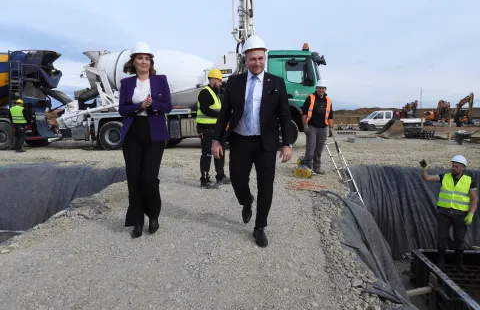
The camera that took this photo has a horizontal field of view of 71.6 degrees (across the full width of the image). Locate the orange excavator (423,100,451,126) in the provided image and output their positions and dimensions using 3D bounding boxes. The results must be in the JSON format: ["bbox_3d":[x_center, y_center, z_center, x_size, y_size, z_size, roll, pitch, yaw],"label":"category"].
[{"bbox_3d":[28.865,-5.993,48.639,4.900,3.800,2.300,-3,7,-30],"label":"orange excavator"}]

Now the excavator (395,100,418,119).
[{"bbox_3d":[23.985,-5.787,47.655,4.300,3.600,2.100,-3,7,-30],"label":"excavator"}]

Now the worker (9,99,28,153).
[{"bbox_3d":[-7.411,-0.964,11.161,0.580,1.790,0.420,-1,6,-6],"label":"worker"}]

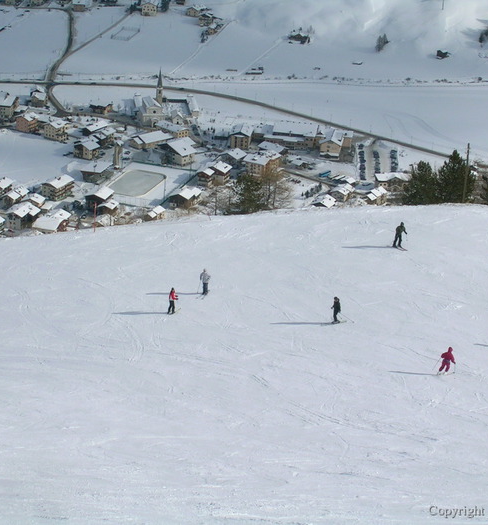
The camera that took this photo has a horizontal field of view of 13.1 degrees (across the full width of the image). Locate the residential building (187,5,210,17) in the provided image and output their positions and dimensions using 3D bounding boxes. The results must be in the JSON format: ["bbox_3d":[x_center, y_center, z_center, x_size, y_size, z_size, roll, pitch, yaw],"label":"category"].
[{"bbox_3d":[-42.110,-226.330,1907.180,12.000,8.300,14.000,13,21,26],"label":"residential building"}]

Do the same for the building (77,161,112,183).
[{"bbox_3d":[-101.910,-63.080,1477.140,14.200,7.500,22.000,9,24,14],"label":"building"}]

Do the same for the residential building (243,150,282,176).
[{"bbox_3d":[12.690,-69.920,1514.150,18.300,12.000,20.000,14,22,29],"label":"residential building"}]

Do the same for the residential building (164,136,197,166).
[{"bbox_3d":[-46.760,-79.770,1514.340,24.990,14.120,17.050,23,30,39],"label":"residential building"}]

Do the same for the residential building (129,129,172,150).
[{"bbox_3d":[-72.040,-93.150,1612.610,30.610,8.050,12.760,-15,27,-42],"label":"residential building"}]

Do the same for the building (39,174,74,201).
[{"bbox_3d":[-130.220,-52.820,1482.270,13.250,11.660,23.220,12,21,23],"label":"building"}]

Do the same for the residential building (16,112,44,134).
[{"bbox_3d":[-162.210,-105.140,1602.430,12.000,10.800,15.000,14,22,30],"label":"residential building"}]

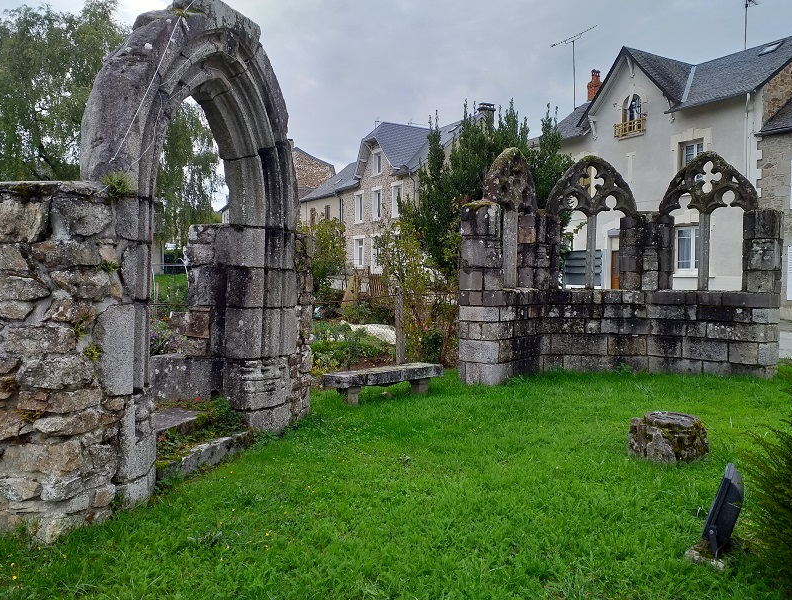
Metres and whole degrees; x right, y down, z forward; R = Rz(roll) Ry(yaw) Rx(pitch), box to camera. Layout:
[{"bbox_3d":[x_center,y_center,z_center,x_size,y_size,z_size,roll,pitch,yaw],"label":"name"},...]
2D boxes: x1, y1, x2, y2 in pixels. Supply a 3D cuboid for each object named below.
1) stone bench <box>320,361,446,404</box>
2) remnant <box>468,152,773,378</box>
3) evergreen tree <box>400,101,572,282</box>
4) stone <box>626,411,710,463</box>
[{"bbox_3d":[-0.132,1.126,8.331,1.711,0.405,0.393,-2,2,-41],"label":"stone bench"},{"bbox_3d":[3.482,-0.563,9.972,4.867,3.642,1.727,0,2,6],"label":"remnant"},{"bbox_3d":[2.000,-1.656,13.853,3.750,5.600,3.200,0,2,8],"label":"evergreen tree"},{"bbox_3d":[2.488,1.233,5.743,0.667,0.330,0.628,1,2,23],"label":"stone"}]

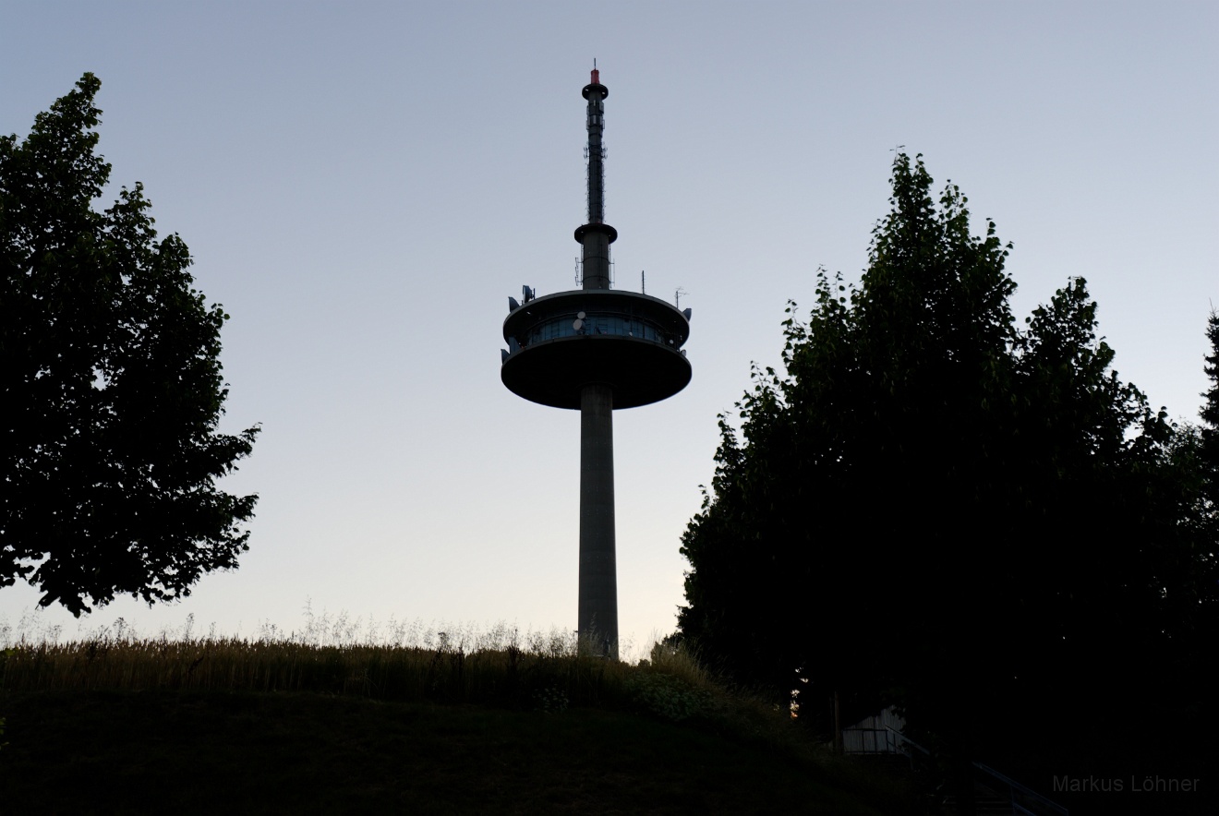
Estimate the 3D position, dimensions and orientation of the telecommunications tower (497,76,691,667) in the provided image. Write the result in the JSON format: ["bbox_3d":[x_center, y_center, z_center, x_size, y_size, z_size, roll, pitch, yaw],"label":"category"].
[{"bbox_3d":[-2.297,-13.152,221.821,34.230,117.010,34.230,-1,-21,0],"label":"telecommunications tower"}]

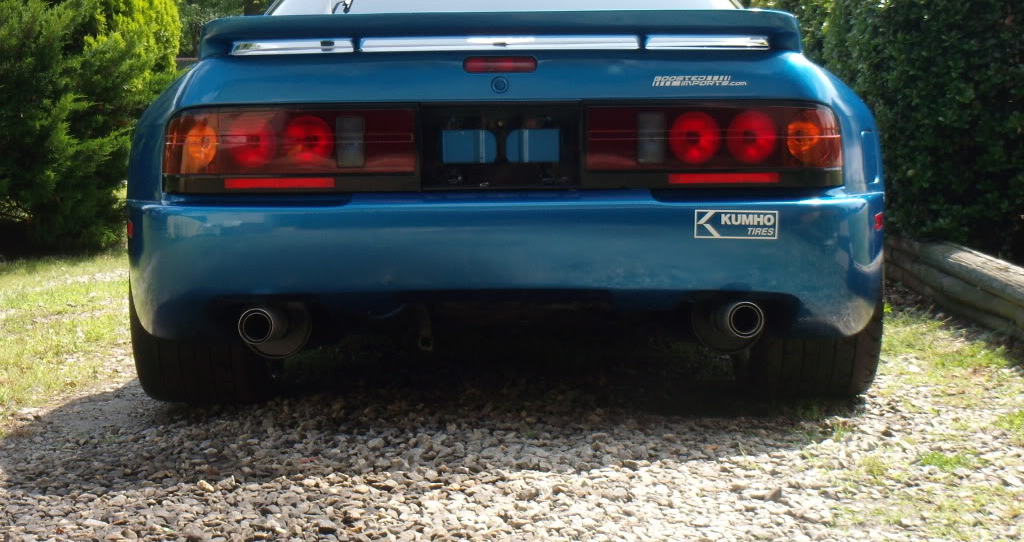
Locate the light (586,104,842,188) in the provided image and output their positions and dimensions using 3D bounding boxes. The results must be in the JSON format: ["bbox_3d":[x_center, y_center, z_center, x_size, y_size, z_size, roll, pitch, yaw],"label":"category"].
[{"bbox_3d":[0.446,-0.272,3.896,0.565,0.188,0.130,0,10,0],"label":"light"}]

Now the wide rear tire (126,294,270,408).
[{"bbox_3d":[-0.800,0.029,4.742,0.300,0.635,0.635,0,10,0],"label":"wide rear tire"}]

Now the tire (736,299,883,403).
[{"bbox_3d":[0.775,0.016,4.742,0.300,0.635,0.635,0,10,0],"label":"tire"}]

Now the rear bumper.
[{"bbox_3d":[-0.018,-0.036,4.052,1.790,0.350,0.520,0,10,0],"label":"rear bumper"}]

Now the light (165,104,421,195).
[{"bbox_3d":[-0.490,-0.265,3.896,0.565,0.188,0.130,0,10,0],"label":"light"}]

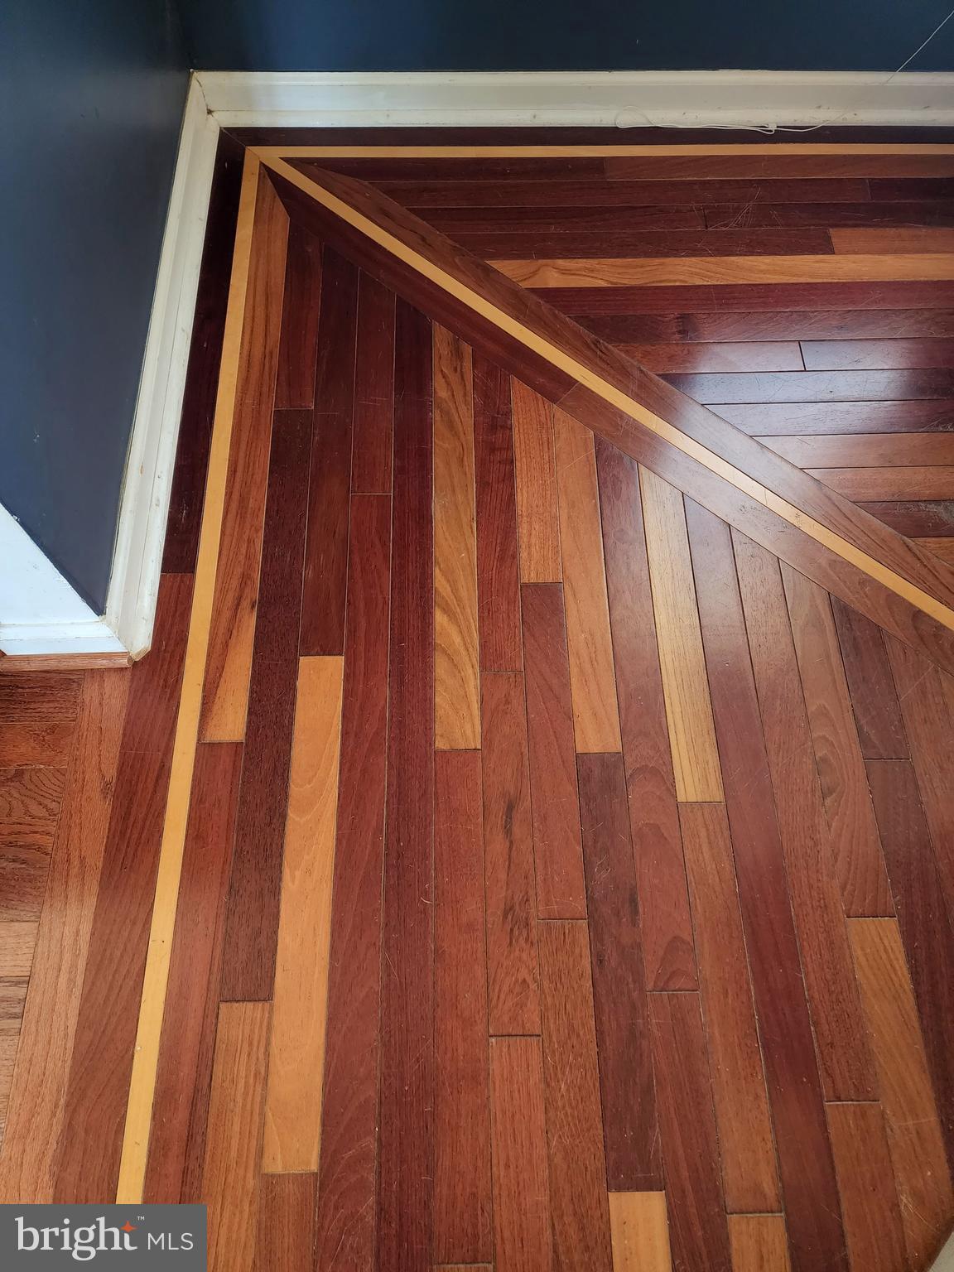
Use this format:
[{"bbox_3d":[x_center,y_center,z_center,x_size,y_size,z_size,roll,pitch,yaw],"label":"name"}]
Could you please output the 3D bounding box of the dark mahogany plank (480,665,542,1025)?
[{"bbox_3d":[0.037,0.239,0.987,0.056,0.019,0.412,-1,66,-1],"label":"dark mahogany plank"}]

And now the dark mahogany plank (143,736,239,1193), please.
[{"bbox_3d":[-0.306,0.357,0.932,0.058,0.019,0.490,-1,66,-1],"label":"dark mahogany plank"}]

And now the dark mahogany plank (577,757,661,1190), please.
[{"bbox_3d":[0.153,0.350,0.939,0.057,0.019,0.448,-1,66,-1],"label":"dark mahogany plank"}]

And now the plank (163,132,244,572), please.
[{"bbox_3d":[-0.408,-0.473,1.294,0.055,0.019,0.860,-1,66,-1],"label":"plank"}]

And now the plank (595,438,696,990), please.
[{"bbox_3d":[0.204,0.051,1.070,0.059,0.019,0.736,-1,66,-1],"label":"plank"}]

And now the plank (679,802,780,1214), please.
[{"bbox_3d":[0.270,0.387,0.923,0.057,0.019,0.408,-1,66,-1],"label":"plank"}]

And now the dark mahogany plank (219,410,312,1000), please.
[{"bbox_3d":[-0.258,0.037,1.080,0.058,0.018,0.790,-1,67,-1],"label":"dark mahogany plank"}]

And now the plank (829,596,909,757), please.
[{"bbox_3d":[0.496,0.050,1.080,0.058,0.018,0.225,-1,67,-1],"label":"plank"}]

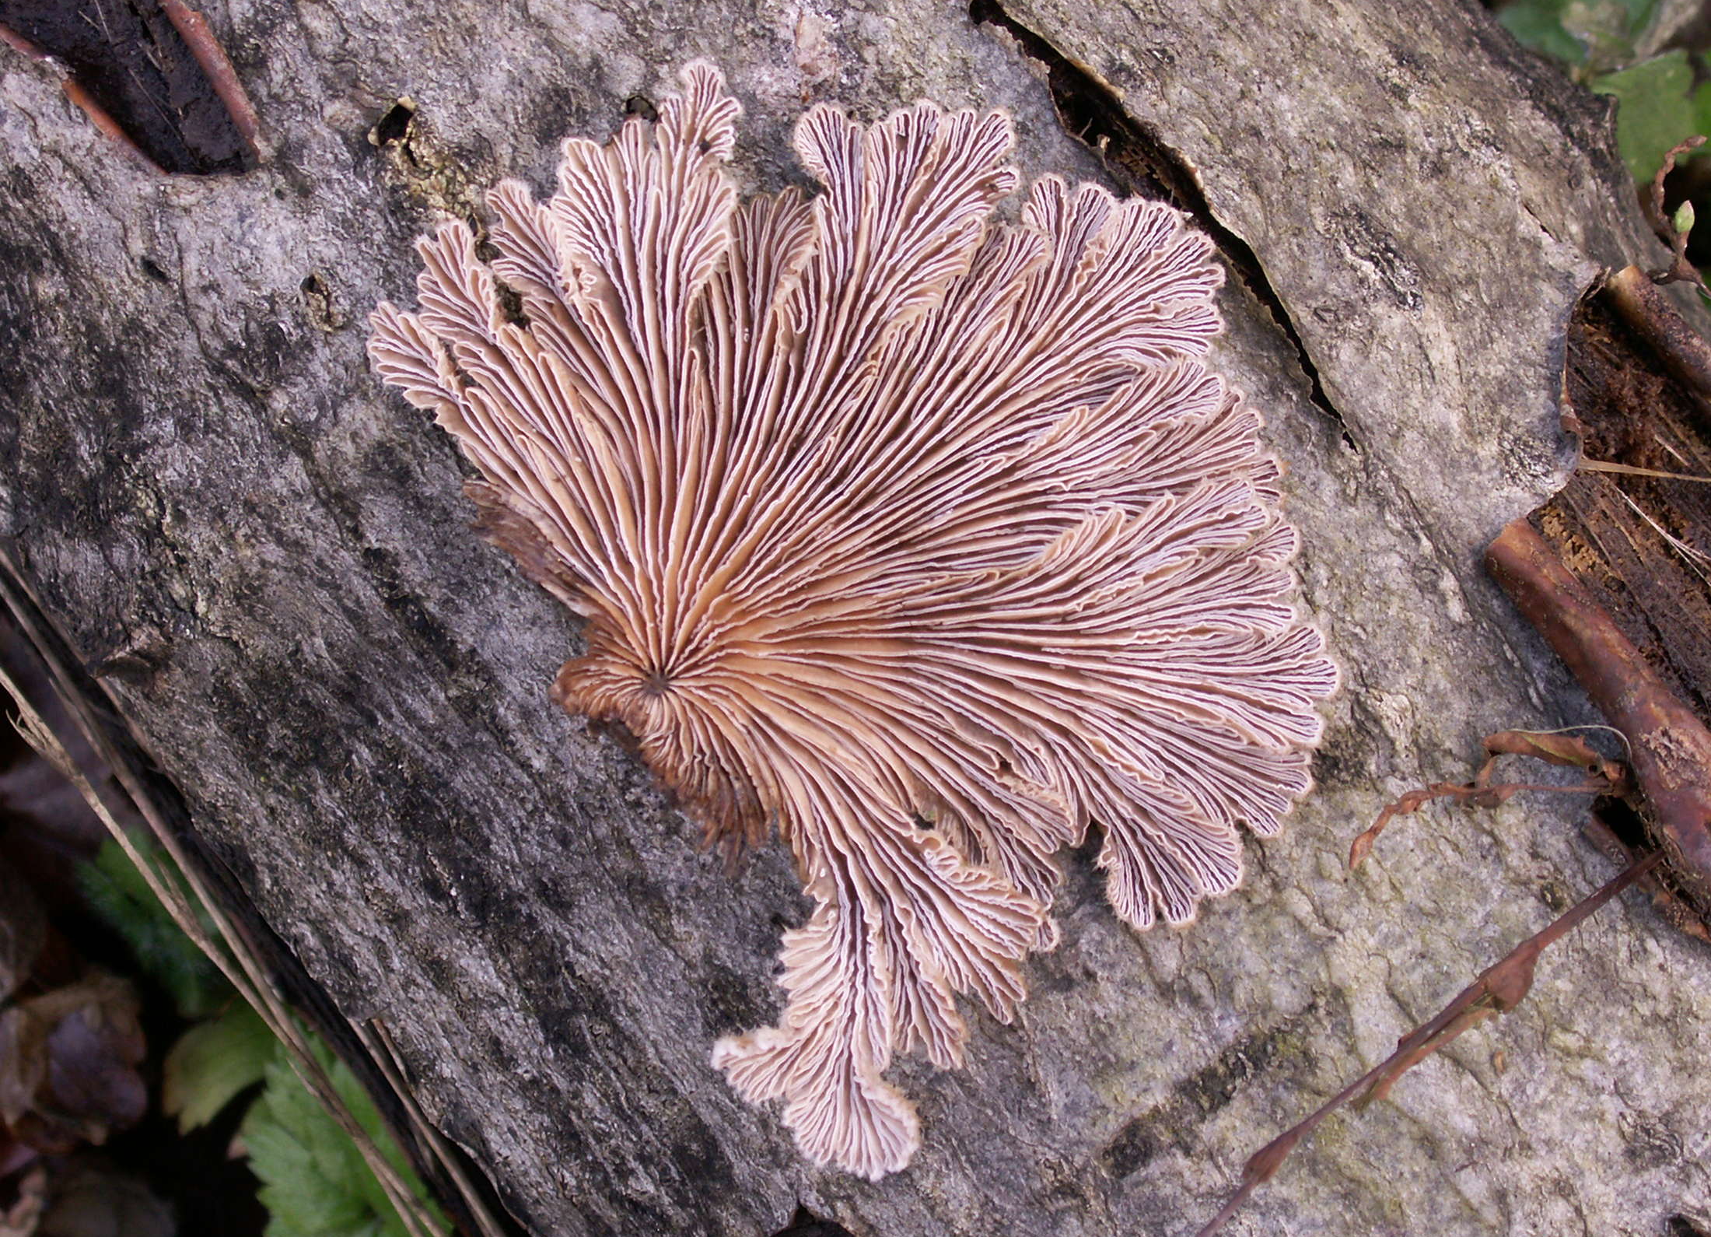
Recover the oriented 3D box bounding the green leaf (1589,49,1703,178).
[{"bbox_3d":[0.076,-0.048,0.295,0.012,0.004,0.014,-39,82,-14],"label":"green leaf"}]

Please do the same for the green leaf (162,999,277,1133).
[{"bbox_3d":[-0.062,0.044,0.300,0.010,0.005,0.017,37,86,14],"label":"green leaf"}]

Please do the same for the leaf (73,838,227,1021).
[{"bbox_3d":[-0.068,0.030,0.300,0.013,0.006,0.019,-37,75,-4],"label":"leaf"}]

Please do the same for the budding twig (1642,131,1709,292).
[{"bbox_3d":[0.070,-0.034,0.260,0.006,0.015,0.006,0,26,0],"label":"budding twig"}]

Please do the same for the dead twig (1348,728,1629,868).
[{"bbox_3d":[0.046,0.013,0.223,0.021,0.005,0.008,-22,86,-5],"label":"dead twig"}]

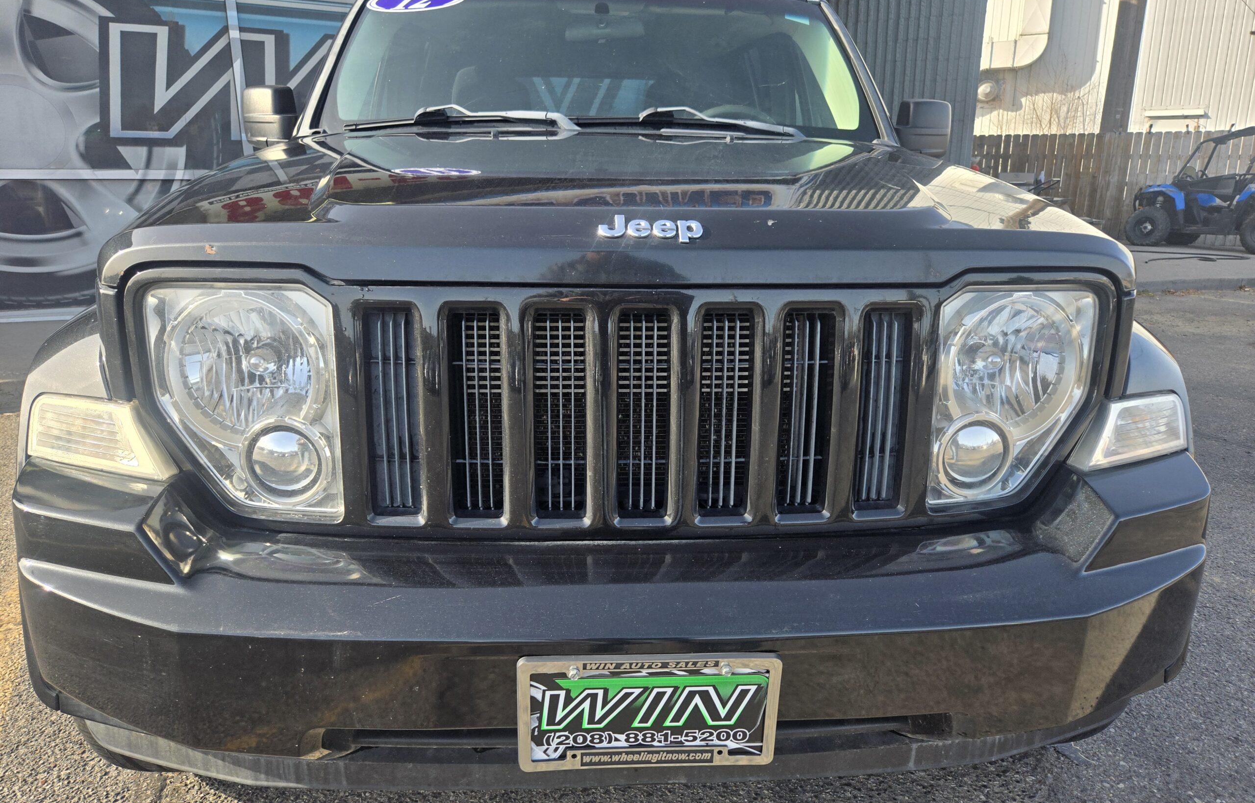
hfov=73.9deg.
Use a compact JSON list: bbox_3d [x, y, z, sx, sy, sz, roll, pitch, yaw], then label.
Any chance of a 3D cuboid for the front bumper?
[{"bbox_3d":[0.014,0.274,1.201,1.750,0.400,0.430,0,15,-4],"label":"front bumper"}]

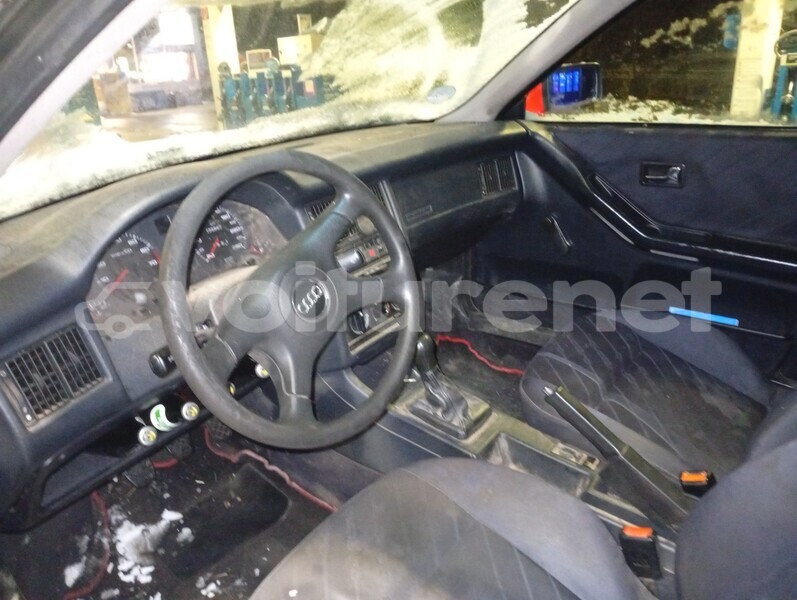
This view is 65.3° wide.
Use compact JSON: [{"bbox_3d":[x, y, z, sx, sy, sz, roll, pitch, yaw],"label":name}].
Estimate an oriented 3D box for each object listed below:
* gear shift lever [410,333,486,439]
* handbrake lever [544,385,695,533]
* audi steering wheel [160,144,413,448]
[{"bbox_3d":[0.092,0.158,1.234,0.140,0.185,0.105,16,30,41],"label":"gear shift lever"},{"bbox_3d":[0.360,0.259,1.009,0.285,0.185,0.050,16,30,41],"label":"handbrake lever"},{"bbox_3d":[-0.127,-0.003,0.818,0.090,0.385,0.385,-11,37,48],"label":"audi steering wheel"}]

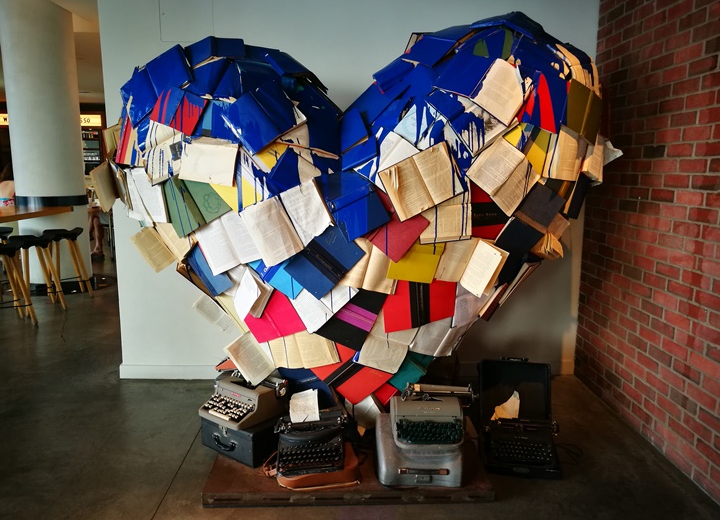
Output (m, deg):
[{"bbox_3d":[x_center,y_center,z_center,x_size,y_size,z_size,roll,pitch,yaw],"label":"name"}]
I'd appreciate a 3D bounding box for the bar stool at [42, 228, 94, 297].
[{"bbox_3d":[-2.915,0.037,5.584,0.460,0.690,0.450,0,10,-2],"label":"bar stool"}]

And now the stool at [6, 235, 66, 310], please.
[{"bbox_3d":[-2.925,0.117,5.110,0.460,0.690,0.450,0,10,-2],"label":"stool"}]

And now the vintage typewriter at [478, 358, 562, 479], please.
[{"bbox_3d":[0.740,0.696,2.562,0.325,0.420,0.370,2,10,8],"label":"vintage typewriter"}]

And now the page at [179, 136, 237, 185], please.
[{"bbox_3d":[-0.623,-0.405,2.322,0.238,0.172,0.030,9,5,7],"label":"page"}]

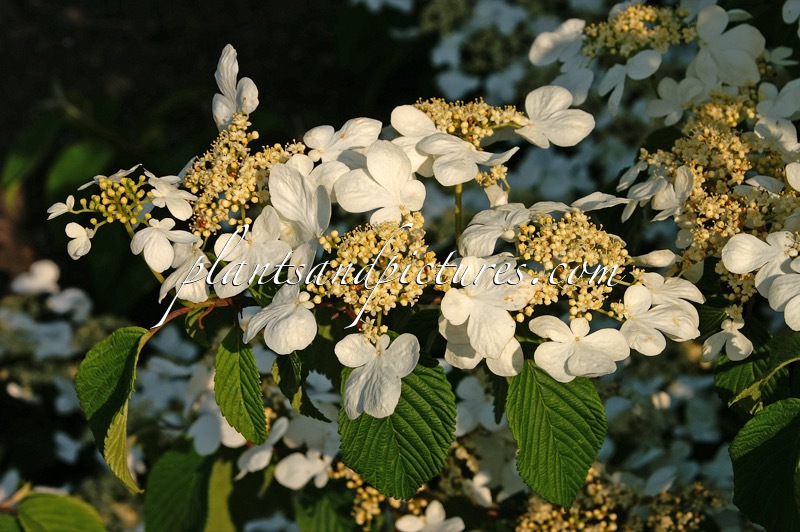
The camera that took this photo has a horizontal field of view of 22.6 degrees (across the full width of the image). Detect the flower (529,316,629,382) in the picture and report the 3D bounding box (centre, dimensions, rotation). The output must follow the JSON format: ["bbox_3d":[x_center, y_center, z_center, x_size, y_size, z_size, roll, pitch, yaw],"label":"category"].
[{"bbox_3d":[0.075,0.035,0.840,0.042,0.027,0.012,0,-21,3],"label":"flower"}]

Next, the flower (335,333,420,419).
[{"bbox_3d":[-0.010,0.049,0.890,0.038,0.038,0.012,0,-14,0],"label":"flower"}]

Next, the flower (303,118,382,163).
[{"bbox_3d":[-0.026,-0.057,0.910,0.036,0.011,0.024,0,53,0],"label":"flower"}]

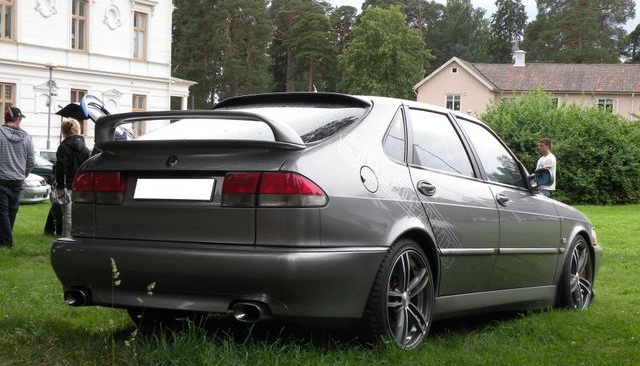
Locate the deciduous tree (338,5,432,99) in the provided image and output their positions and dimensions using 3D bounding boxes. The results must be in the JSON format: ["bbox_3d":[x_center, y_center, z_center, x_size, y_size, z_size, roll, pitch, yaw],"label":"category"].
[{"bbox_3d":[5.251,-7.573,85.028,7.700,14.000,7.700,1,0,0],"label":"deciduous tree"}]

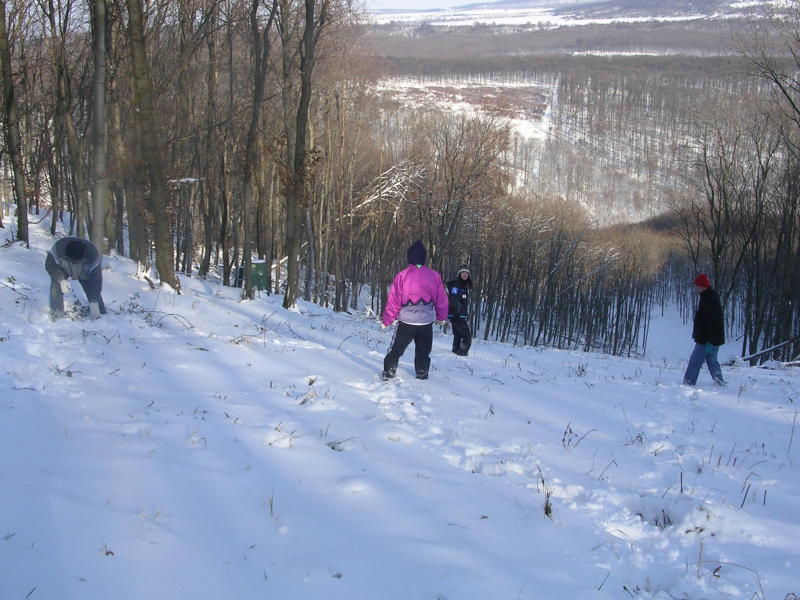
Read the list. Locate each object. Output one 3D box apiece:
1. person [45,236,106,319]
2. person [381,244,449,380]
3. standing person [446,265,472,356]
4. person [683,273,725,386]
[{"bbox_3d":[-4.000,-0.255,10.800,0.710,1.000,0.780,-5,19,-14],"label":"person"},{"bbox_3d":[0.173,0.124,9.810,0.740,1.630,0.450,1,18,4],"label":"person"},{"bbox_3d":[0.966,0.181,14.250,0.480,1.580,0.400,-7,19,-21],"label":"standing person"},{"bbox_3d":[4.170,0.418,12.060,0.600,1.670,0.500,0,18,0],"label":"person"}]

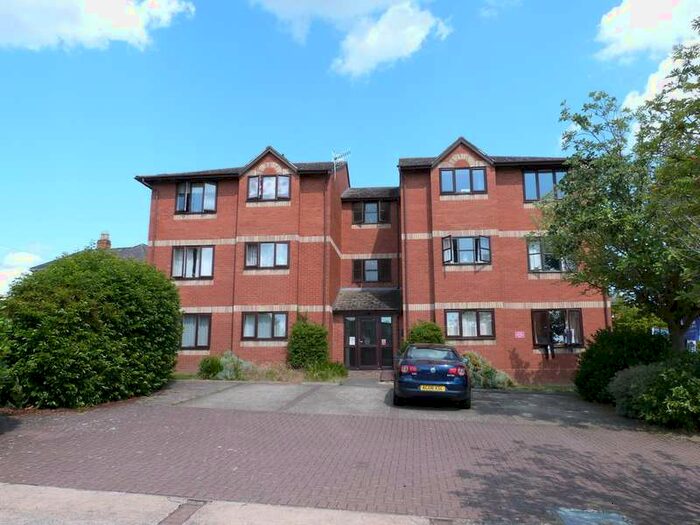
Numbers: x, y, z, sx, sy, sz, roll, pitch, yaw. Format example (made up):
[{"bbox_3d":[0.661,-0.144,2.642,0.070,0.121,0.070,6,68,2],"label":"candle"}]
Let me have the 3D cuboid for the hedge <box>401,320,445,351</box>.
[{"bbox_3d":[2.438,3.035,17.084,1.450,2.090,1.300,-1,-11,7],"label":"hedge"}]

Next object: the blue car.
[{"bbox_3d":[2.140,2.880,13.226,1.810,1.440,4.400,1,-9,8],"label":"blue car"}]

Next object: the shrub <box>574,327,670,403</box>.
[{"bbox_3d":[7.412,2.727,13.817,2.400,1.900,2.100,-1,-11,7],"label":"shrub"}]

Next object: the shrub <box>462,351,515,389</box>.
[{"bbox_3d":[4.407,3.457,16.169,1.700,1.090,1.200,-1,-11,7],"label":"shrub"}]

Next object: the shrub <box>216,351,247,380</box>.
[{"bbox_3d":[-4.009,3.464,17.104,1.000,0.960,0.900,-1,-11,7],"label":"shrub"}]

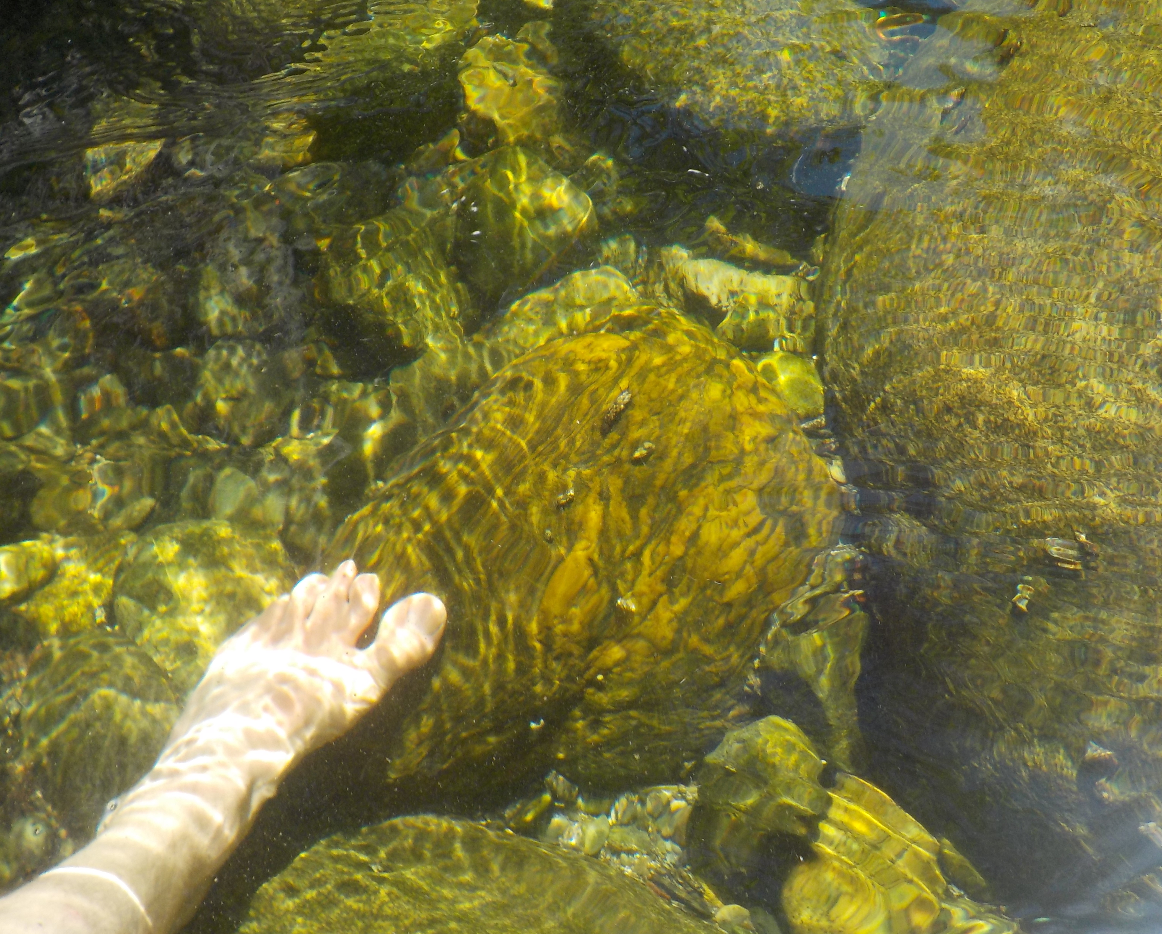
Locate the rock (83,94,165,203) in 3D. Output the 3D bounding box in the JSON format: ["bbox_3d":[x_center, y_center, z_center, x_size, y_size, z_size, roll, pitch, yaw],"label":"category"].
[{"bbox_3d":[-0.550,-0.385,1.300,0.095,0.085,0.125,0,50,0],"label":"rock"}]

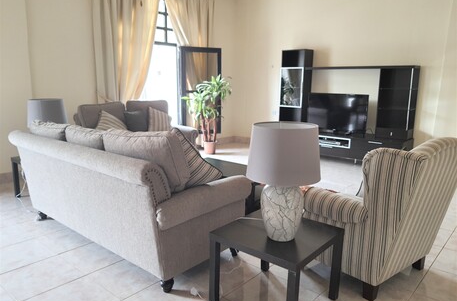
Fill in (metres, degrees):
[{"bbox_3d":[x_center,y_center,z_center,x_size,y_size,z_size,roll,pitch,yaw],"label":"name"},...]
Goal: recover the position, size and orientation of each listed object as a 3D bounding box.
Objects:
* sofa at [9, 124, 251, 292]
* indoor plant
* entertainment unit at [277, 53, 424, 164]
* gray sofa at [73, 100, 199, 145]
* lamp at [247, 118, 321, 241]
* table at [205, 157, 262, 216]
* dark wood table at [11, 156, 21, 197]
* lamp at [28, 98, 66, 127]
[{"bbox_3d":[-0.891,0.247,2.855,2.069,0.936,0.985,10,14,39],"label":"sofa"},{"bbox_3d":[-0.385,-0.634,6.128,0.886,1.409,0.837,1,11,0],"label":"indoor plant"},{"bbox_3d":[1.923,-0.804,5.971,2.308,1.884,0.584,10,14,39],"label":"entertainment unit"},{"bbox_3d":[-1.178,-0.129,4.703,0.916,0.946,1.596,11,15,41],"label":"gray sofa"},{"bbox_3d":[0.300,0.174,1.837,0.399,0.630,0.399,1,11,0],"label":"lamp"},{"bbox_3d":[-0.057,0.403,3.410,0.936,0.443,0.532,11,15,41],"label":"table"},{"bbox_3d":[-1.947,0.300,3.762,0.542,0.443,0.542,11,15,41],"label":"dark wood table"},{"bbox_3d":[-1.909,-0.226,3.657,0.404,0.630,0.404,11,15,41],"label":"lamp"}]

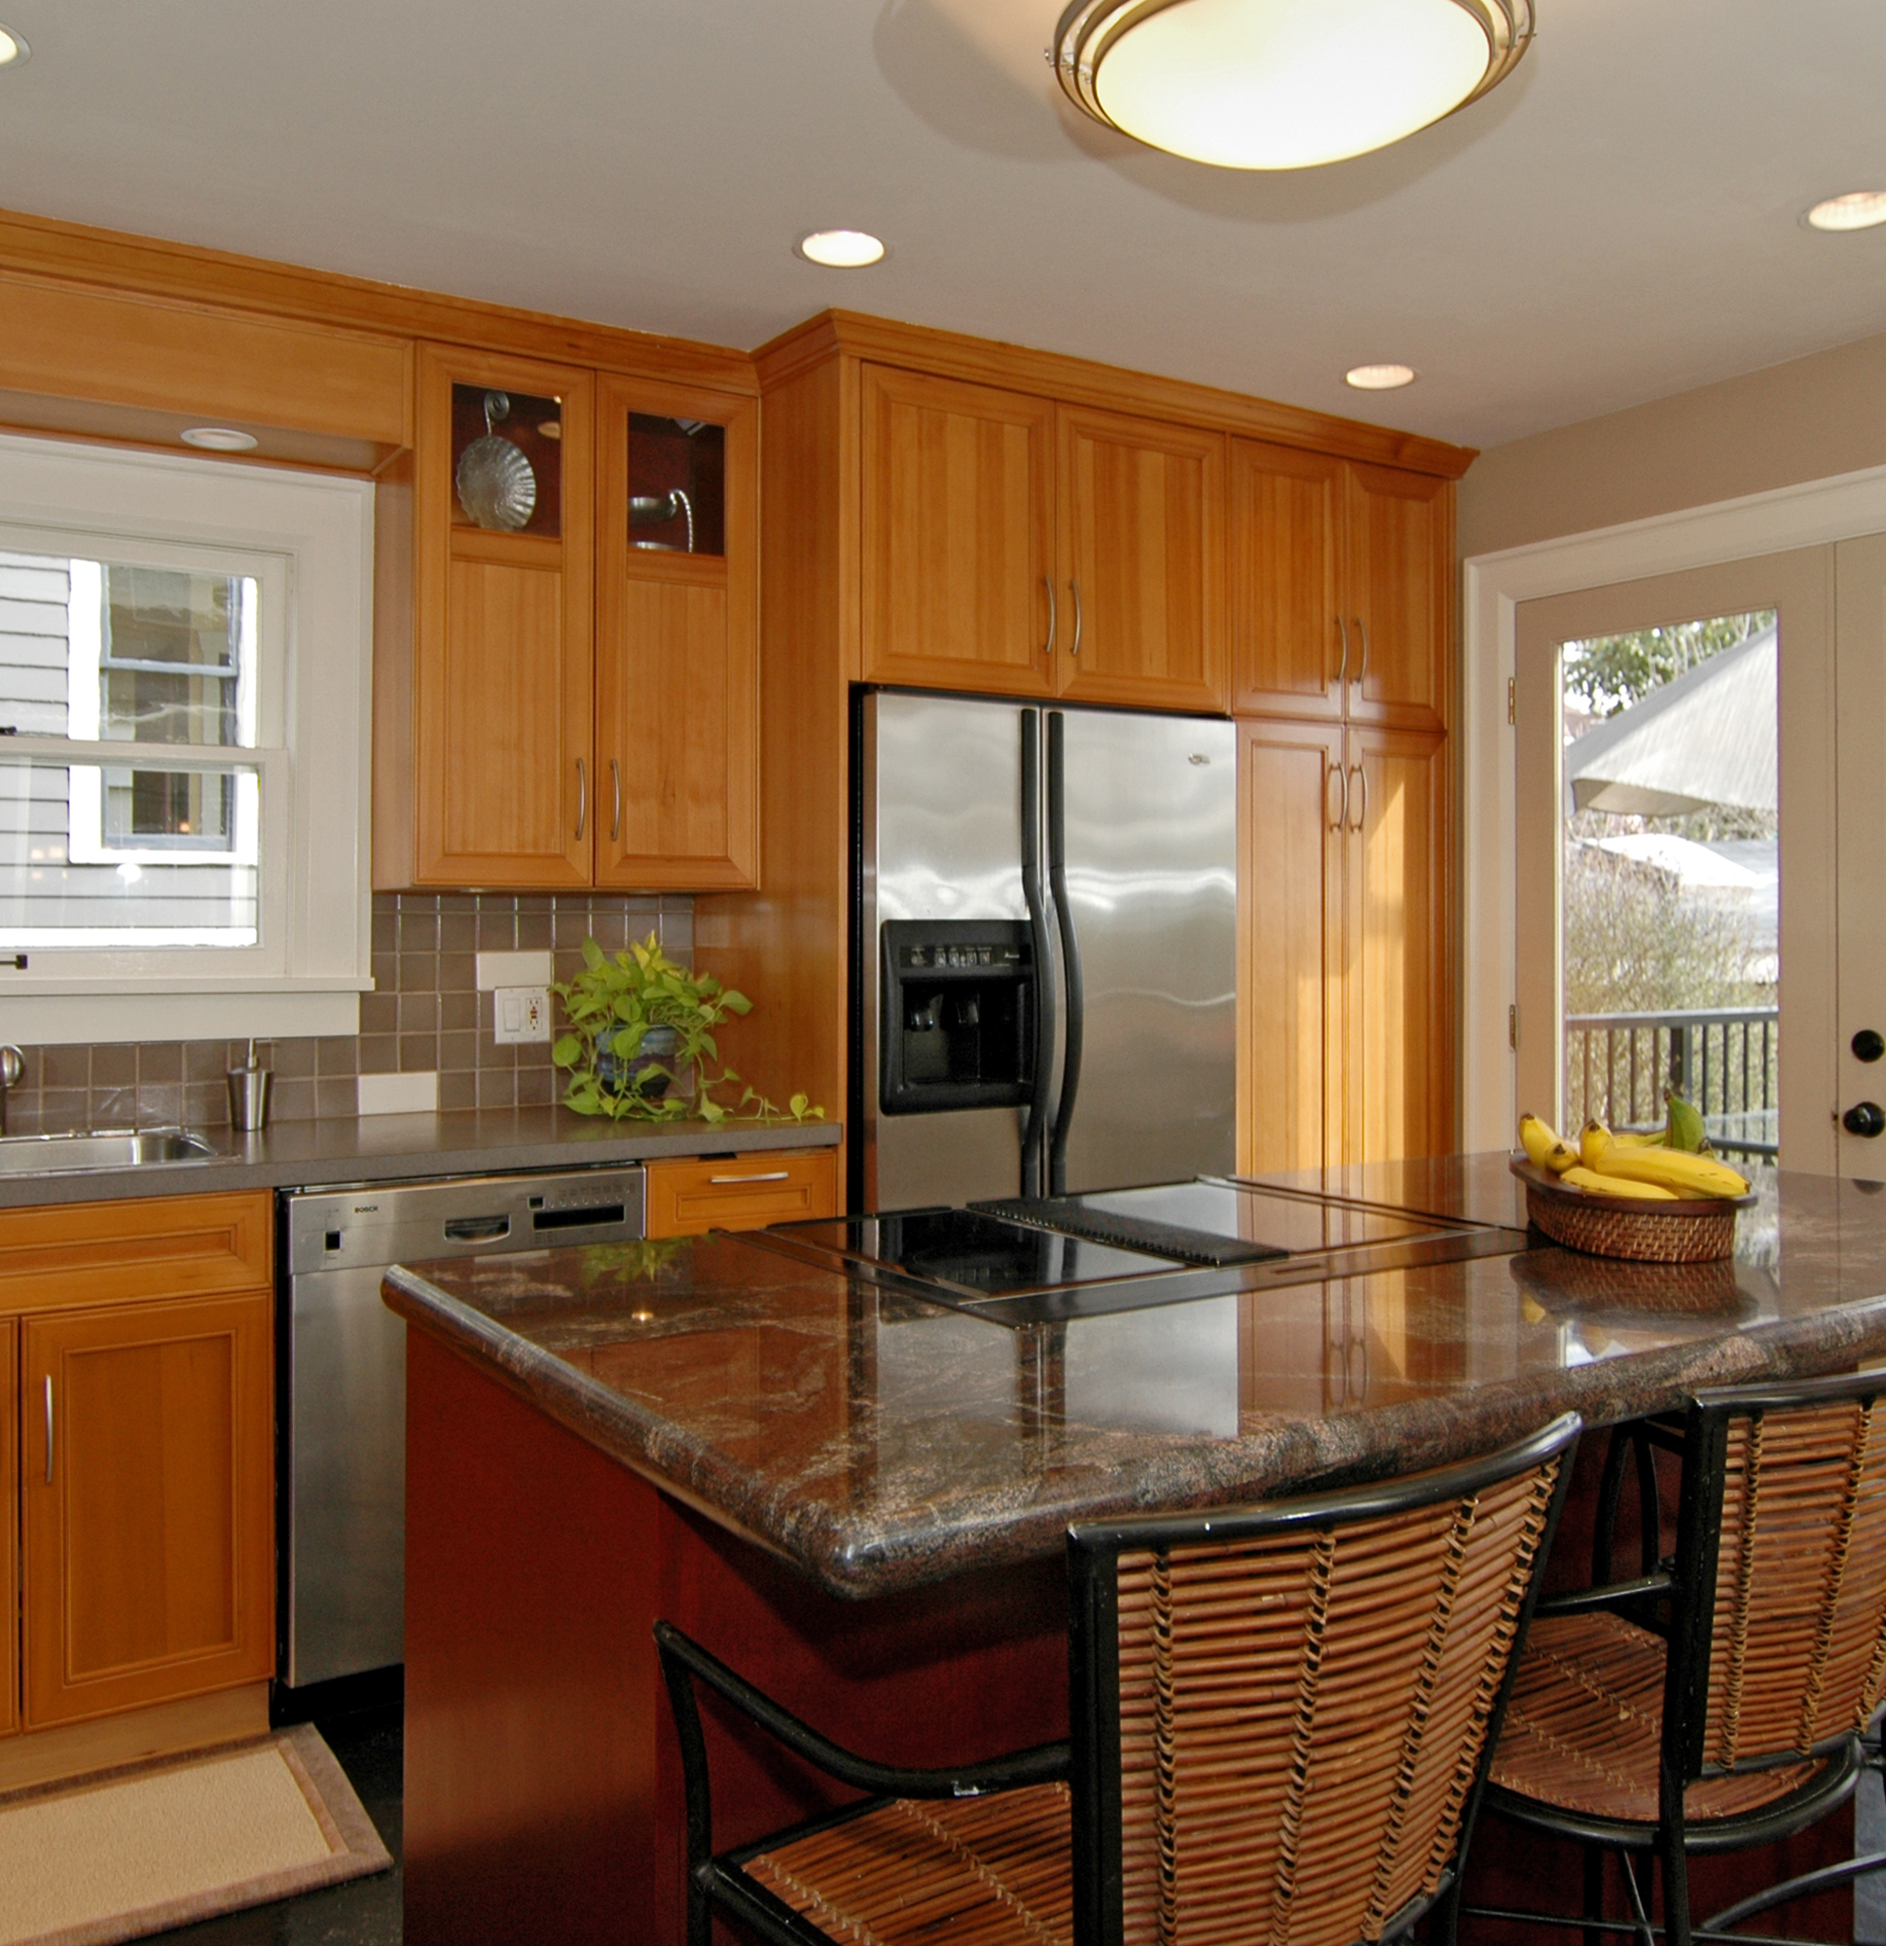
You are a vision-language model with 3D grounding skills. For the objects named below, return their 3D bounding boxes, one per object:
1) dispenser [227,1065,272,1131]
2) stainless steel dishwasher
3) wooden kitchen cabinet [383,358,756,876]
[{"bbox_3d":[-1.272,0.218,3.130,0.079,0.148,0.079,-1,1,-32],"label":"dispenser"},{"bbox_3d":[-0.940,0.731,3.104,0.609,0.794,0.606,-1,1,-32],"label":"stainless steel dishwasher"},{"bbox_3d":[-0.749,-0.659,3.407,0.687,0.993,0.325,-1,1,-32],"label":"wooden kitchen cabinet"}]

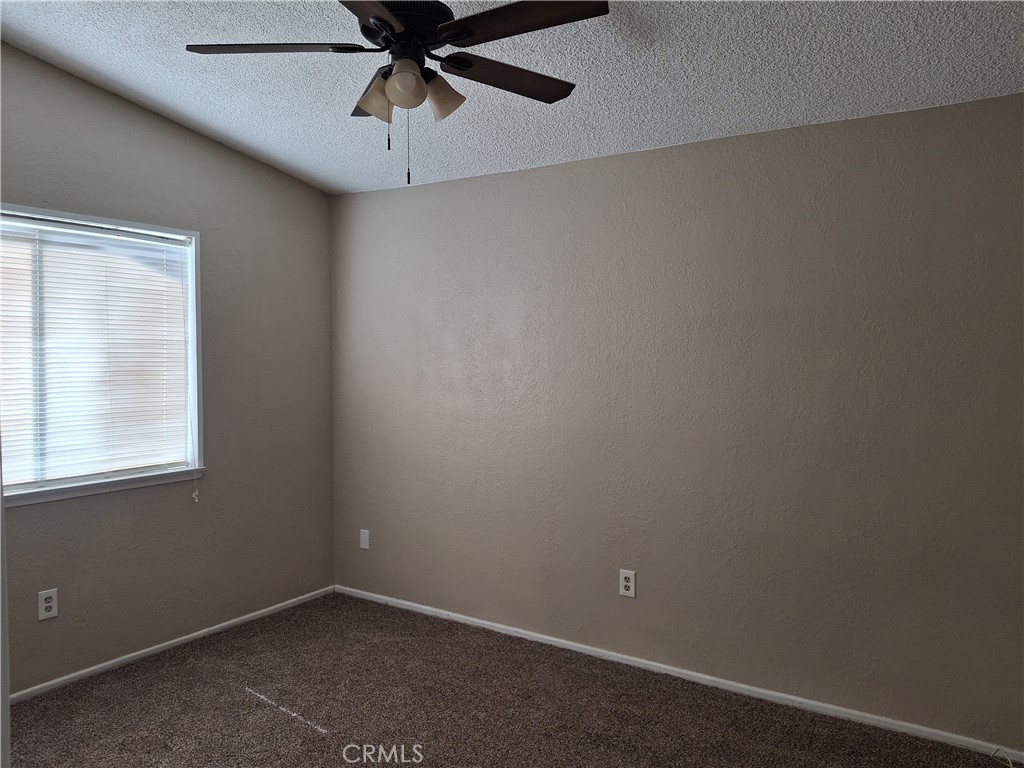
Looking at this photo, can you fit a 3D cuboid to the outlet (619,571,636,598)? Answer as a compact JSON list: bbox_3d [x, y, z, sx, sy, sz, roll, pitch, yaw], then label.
[{"bbox_3d":[0.548,0.945,3.509,0.075,0.120,0.010,2,3,33],"label":"outlet"}]

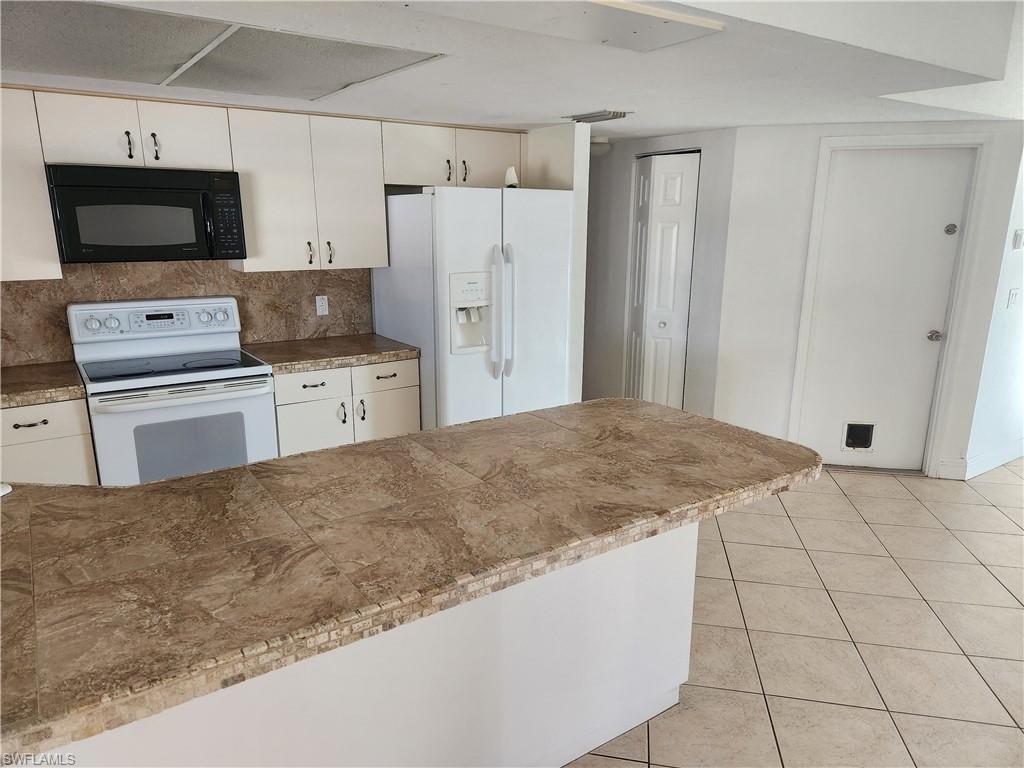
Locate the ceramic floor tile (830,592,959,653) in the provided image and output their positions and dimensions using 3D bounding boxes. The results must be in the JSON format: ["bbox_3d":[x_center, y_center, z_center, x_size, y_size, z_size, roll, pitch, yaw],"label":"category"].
[{"bbox_3d":[1.577,0.987,2.835,0.396,0.010,0.396,3,14,11],"label":"ceramic floor tile"}]

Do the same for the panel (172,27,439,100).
[{"bbox_3d":[-0.855,-1.184,2.574,0.634,0.020,1.184,-9,17,-35],"label":"panel"}]

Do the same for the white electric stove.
[{"bbox_3d":[-1.651,0.216,3.383,0.762,1.195,0.690,-8,16,-32],"label":"white electric stove"}]

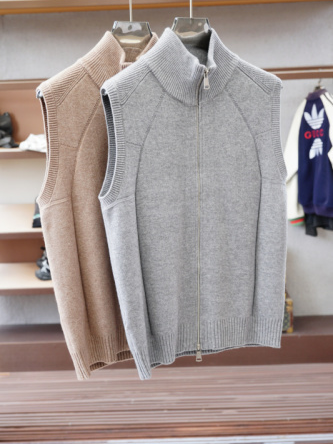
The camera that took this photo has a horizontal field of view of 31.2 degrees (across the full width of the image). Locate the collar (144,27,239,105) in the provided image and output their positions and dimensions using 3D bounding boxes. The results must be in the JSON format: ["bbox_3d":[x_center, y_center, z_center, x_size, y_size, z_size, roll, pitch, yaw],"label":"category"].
[{"bbox_3d":[0.052,-0.326,1.250,0.195,0.155,0.135,-3,7,-17],"label":"collar"}]

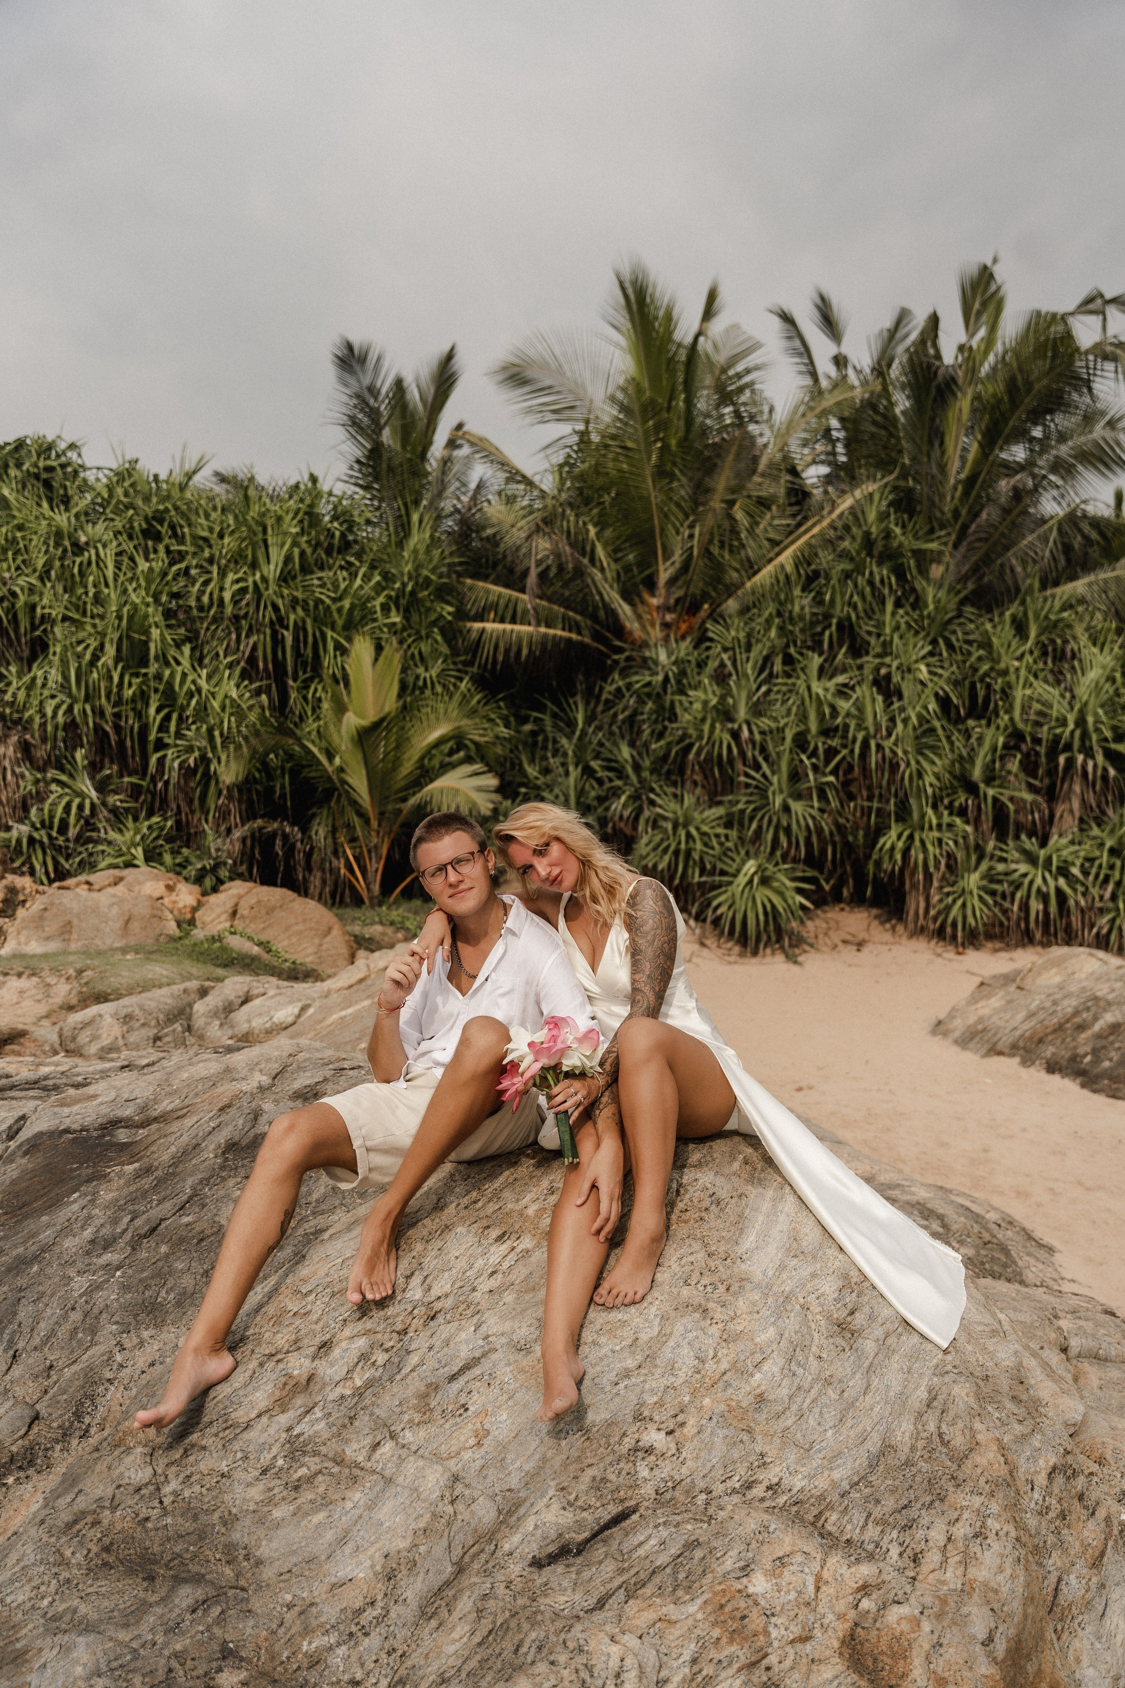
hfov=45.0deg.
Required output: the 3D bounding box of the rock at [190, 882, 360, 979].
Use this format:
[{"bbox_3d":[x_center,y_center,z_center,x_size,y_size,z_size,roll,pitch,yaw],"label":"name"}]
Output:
[{"bbox_3d":[-1.692,0.504,8.000,0.932,0.557,0.850,0,1,0],"label":"rock"}]

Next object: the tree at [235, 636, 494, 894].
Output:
[{"bbox_3d":[-1.451,-0.548,10.000,1.918,1.908,1.750,0,1,0],"label":"tree"}]

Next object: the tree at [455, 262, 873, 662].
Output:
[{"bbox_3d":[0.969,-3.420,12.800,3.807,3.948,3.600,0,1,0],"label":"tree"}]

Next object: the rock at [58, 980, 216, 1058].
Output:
[{"bbox_3d":[-1.786,0.738,5.700,0.654,0.327,0.550,0,1,0],"label":"rock"}]

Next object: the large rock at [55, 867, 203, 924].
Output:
[{"bbox_3d":[-2.773,0.354,8.700,0.941,0.408,0.800,0,1,0],"label":"large rock"}]

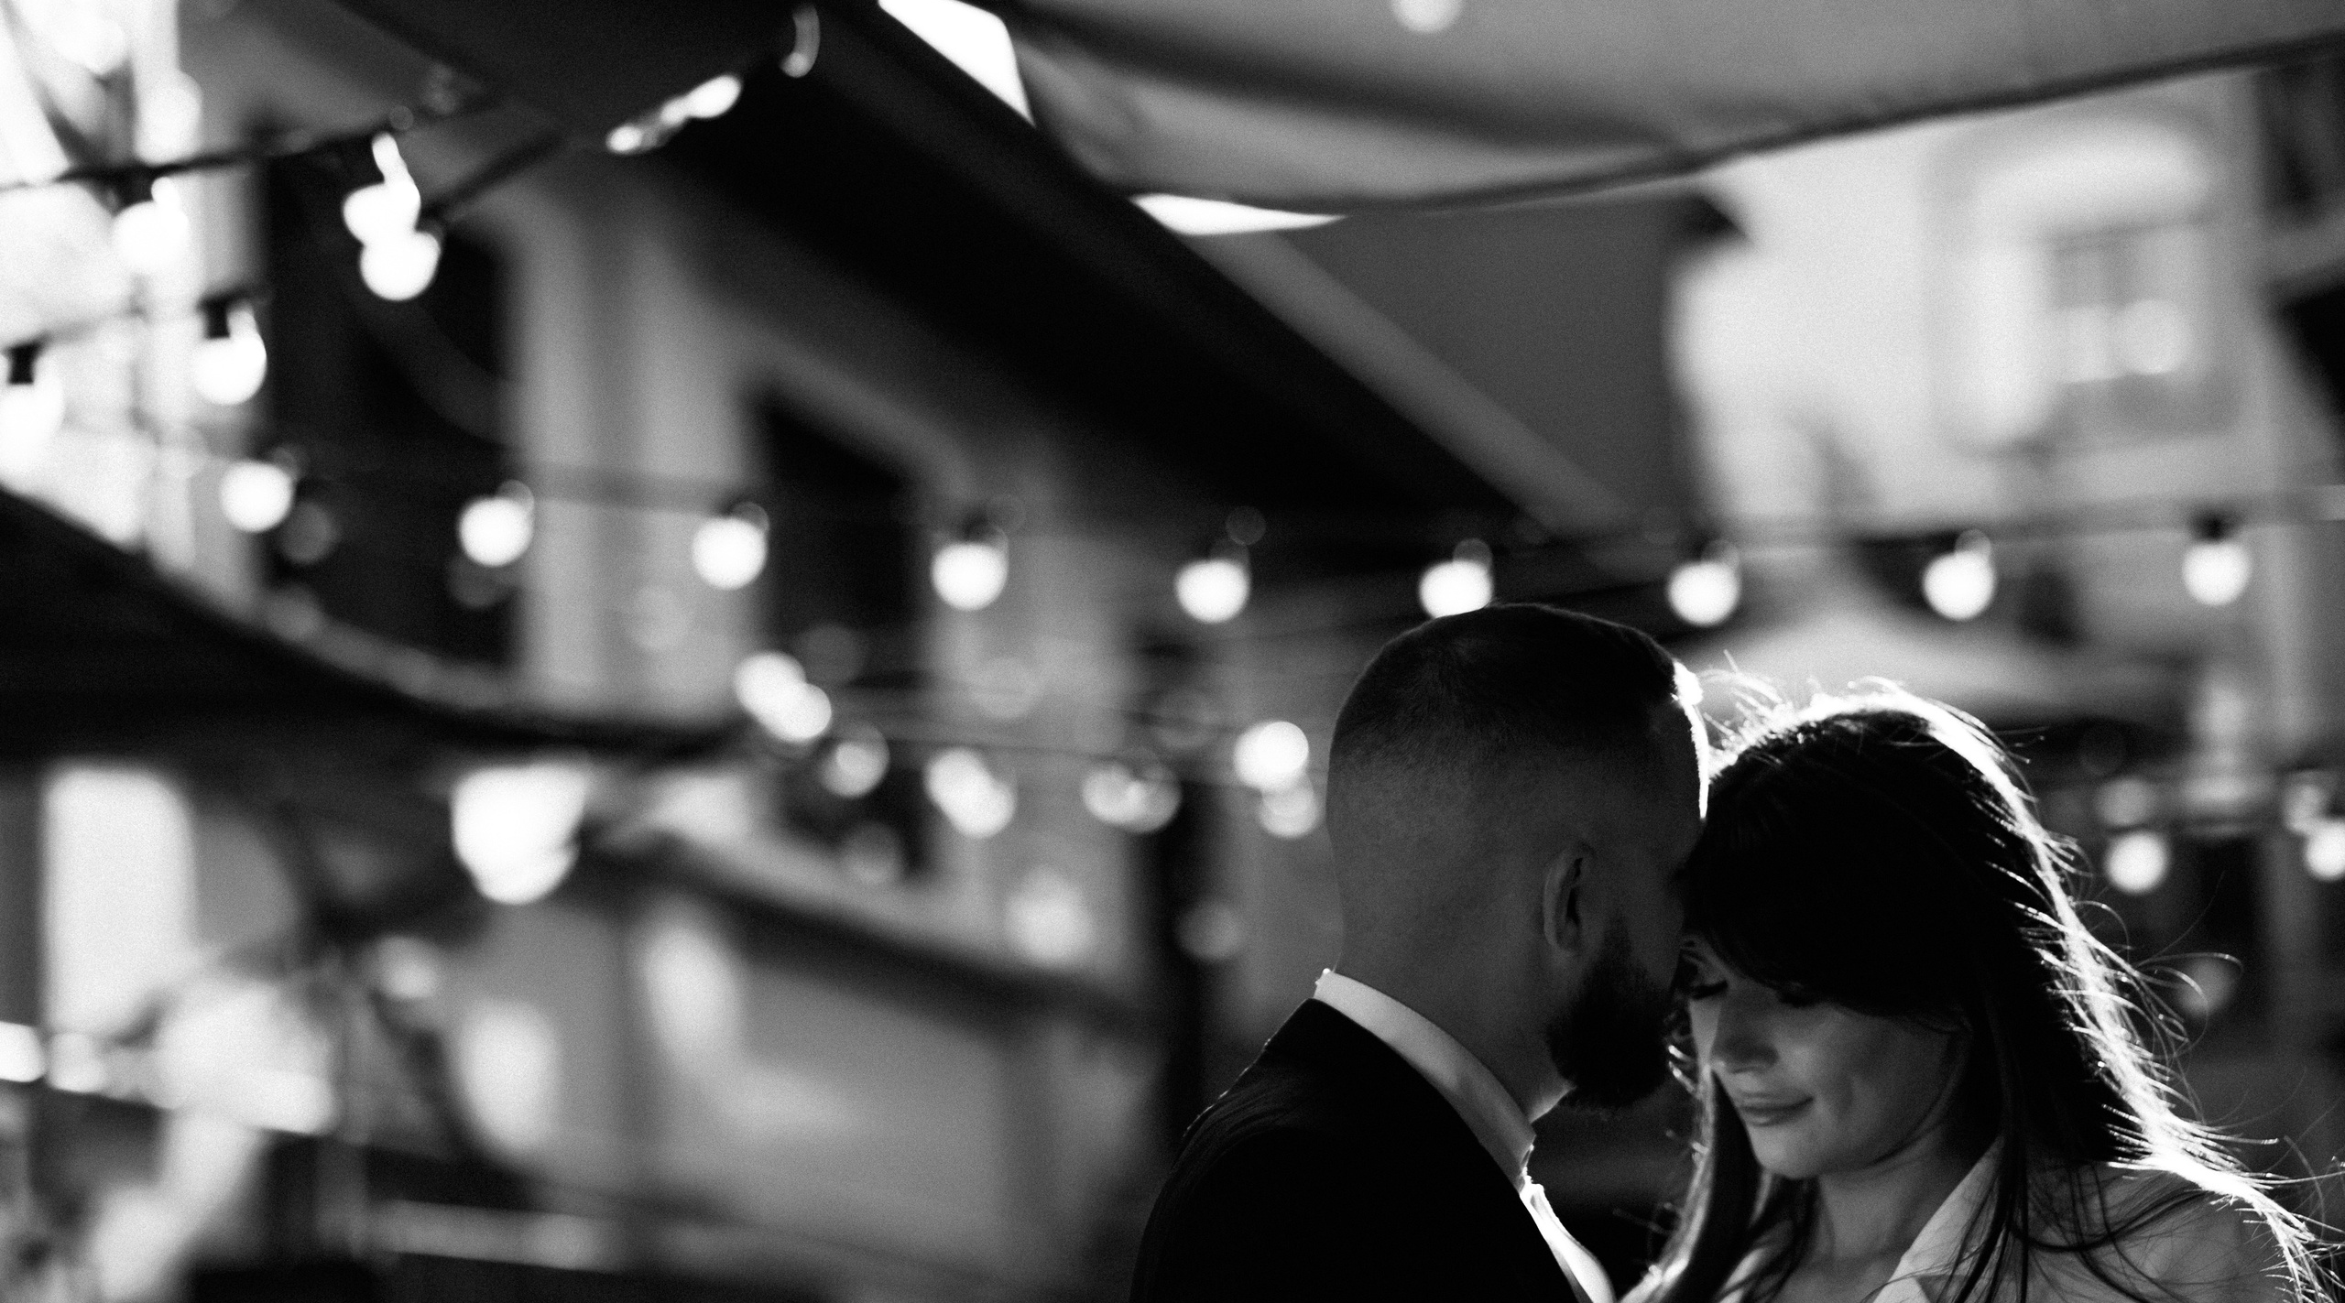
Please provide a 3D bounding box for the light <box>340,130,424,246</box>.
[{"bbox_3d":[-0.614,-0.358,4.300,0.050,0.090,0.050,0,-9,-8],"label":"light"}]

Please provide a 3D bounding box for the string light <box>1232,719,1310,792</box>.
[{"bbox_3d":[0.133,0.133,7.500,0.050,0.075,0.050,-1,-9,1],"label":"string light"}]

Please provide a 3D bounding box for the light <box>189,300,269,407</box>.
[{"bbox_3d":[-0.750,-0.238,4.400,0.050,0.092,0.050,0,-10,-10],"label":"light"}]

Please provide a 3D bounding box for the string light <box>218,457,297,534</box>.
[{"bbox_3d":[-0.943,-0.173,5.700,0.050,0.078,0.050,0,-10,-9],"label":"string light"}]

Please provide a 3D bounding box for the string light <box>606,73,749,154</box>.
[{"bbox_3d":[-0.385,-0.419,4.300,0.090,0.050,0.050,-23,7,0],"label":"string light"}]

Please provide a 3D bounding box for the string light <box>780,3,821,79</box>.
[{"bbox_3d":[-0.289,-0.469,4.250,0.045,0.065,0.045,-1,-9,-4],"label":"string light"}]

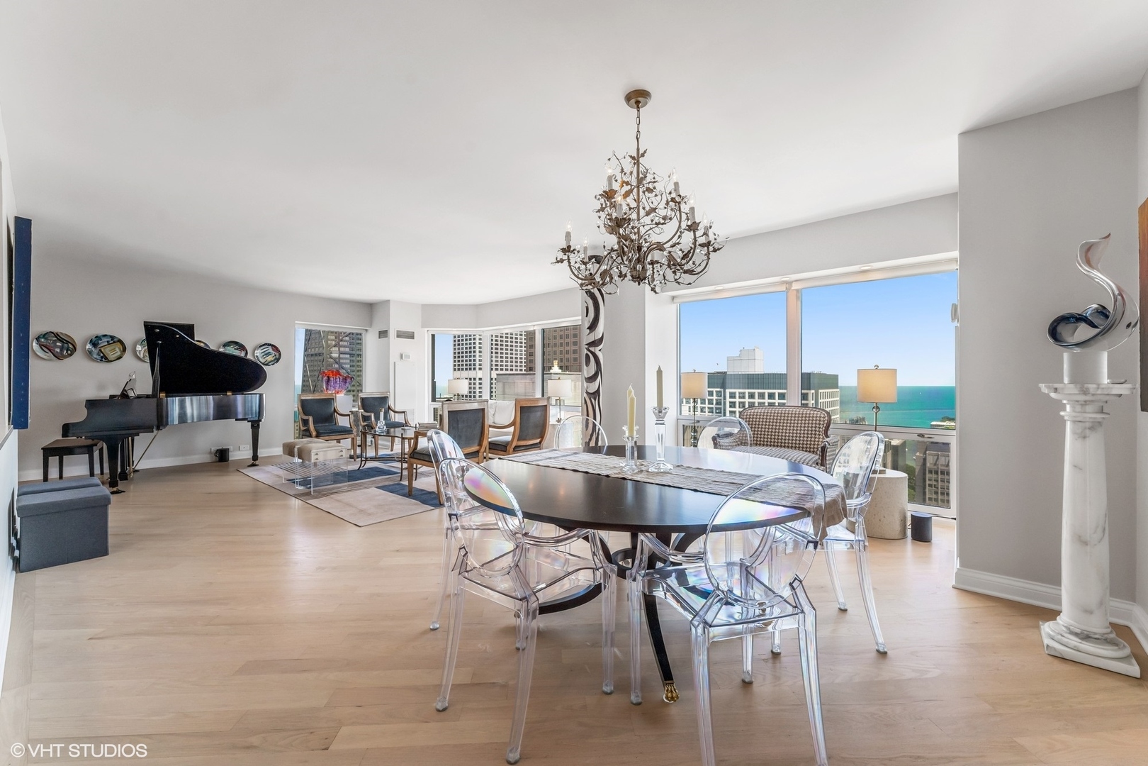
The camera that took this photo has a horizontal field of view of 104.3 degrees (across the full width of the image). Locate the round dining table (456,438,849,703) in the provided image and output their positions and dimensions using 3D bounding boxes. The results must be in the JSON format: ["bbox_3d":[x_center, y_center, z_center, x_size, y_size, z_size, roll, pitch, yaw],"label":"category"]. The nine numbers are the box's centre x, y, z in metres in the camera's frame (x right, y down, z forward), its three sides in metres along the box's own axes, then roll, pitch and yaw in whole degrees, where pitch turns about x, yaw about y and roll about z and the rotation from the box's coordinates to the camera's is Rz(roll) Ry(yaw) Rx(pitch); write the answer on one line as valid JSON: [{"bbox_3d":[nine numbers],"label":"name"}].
[{"bbox_3d":[0.372,0.816,2.300,1.810,0.740,1.810,0,0,0],"label":"round dining table"}]

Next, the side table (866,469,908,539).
[{"bbox_3d":[2.420,0.955,3.610,0.470,0.480,0.470,0,0,38],"label":"side table"}]

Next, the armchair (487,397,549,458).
[{"bbox_3d":[-0.720,0.685,5.460,0.610,0.990,0.610,0,0,37],"label":"armchair"}]

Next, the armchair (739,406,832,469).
[{"bbox_3d":[1.995,0.710,4.450,1.030,0.940,0.690,0,0,35],"label":"armchair"}]

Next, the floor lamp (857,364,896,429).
[{"bbox_3d":[2.420,0.285,3.580,0.265,0.860,0.265,0,0,38],"label":"floor lamp"}]

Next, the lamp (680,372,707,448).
[{"bbox_3d":[1.250,0.283,4.630,0.265,0.860,0.265,0,0,38],"label":"lamp"}]

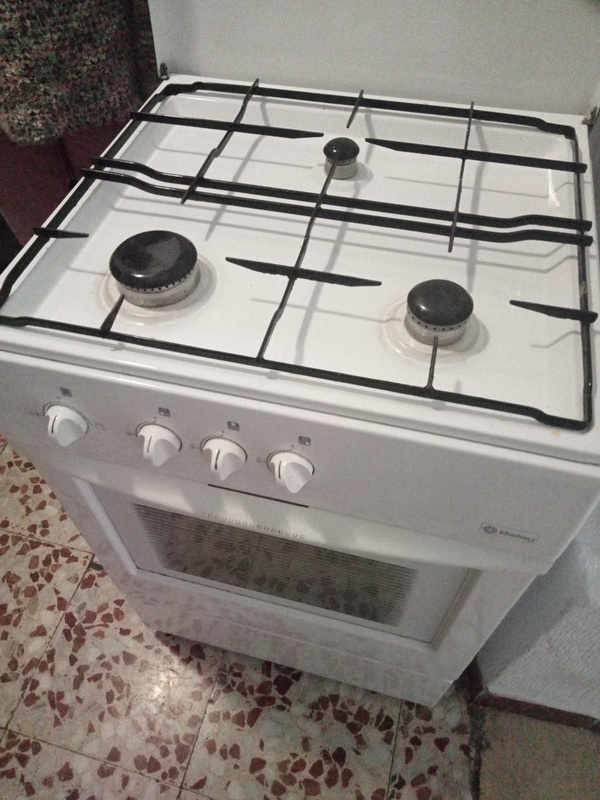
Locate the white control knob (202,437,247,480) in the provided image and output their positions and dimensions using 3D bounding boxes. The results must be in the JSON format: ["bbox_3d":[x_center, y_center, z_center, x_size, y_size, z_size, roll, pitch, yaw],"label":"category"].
[{"bbox_3d":[-0.068,0.056,0.549,0.041,0.041,0.025,11,42,9],"label":"white control knob"}]

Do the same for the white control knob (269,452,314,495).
[{"bbox_3d":[-0.010,0.067,0.539,0.041,0.041,0.025,11,42,9],"label":"white control knob"}]

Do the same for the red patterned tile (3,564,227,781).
[{"bbox_3d":[-0.312,0.485,1.204,0.330,0.013,0.330,12,55,10],"label":"red patterned tile"}]

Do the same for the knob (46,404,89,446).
[{"bbox_3d":[-0.213,0.029,0.574,0.041,0.041,0.025,11,42,9],"label":"knob"}]

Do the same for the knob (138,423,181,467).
[{"bbox_3d":[-0.126,0.045,0.559,0.041,0.041,0.025,11,42,9],"label":"knob"}]

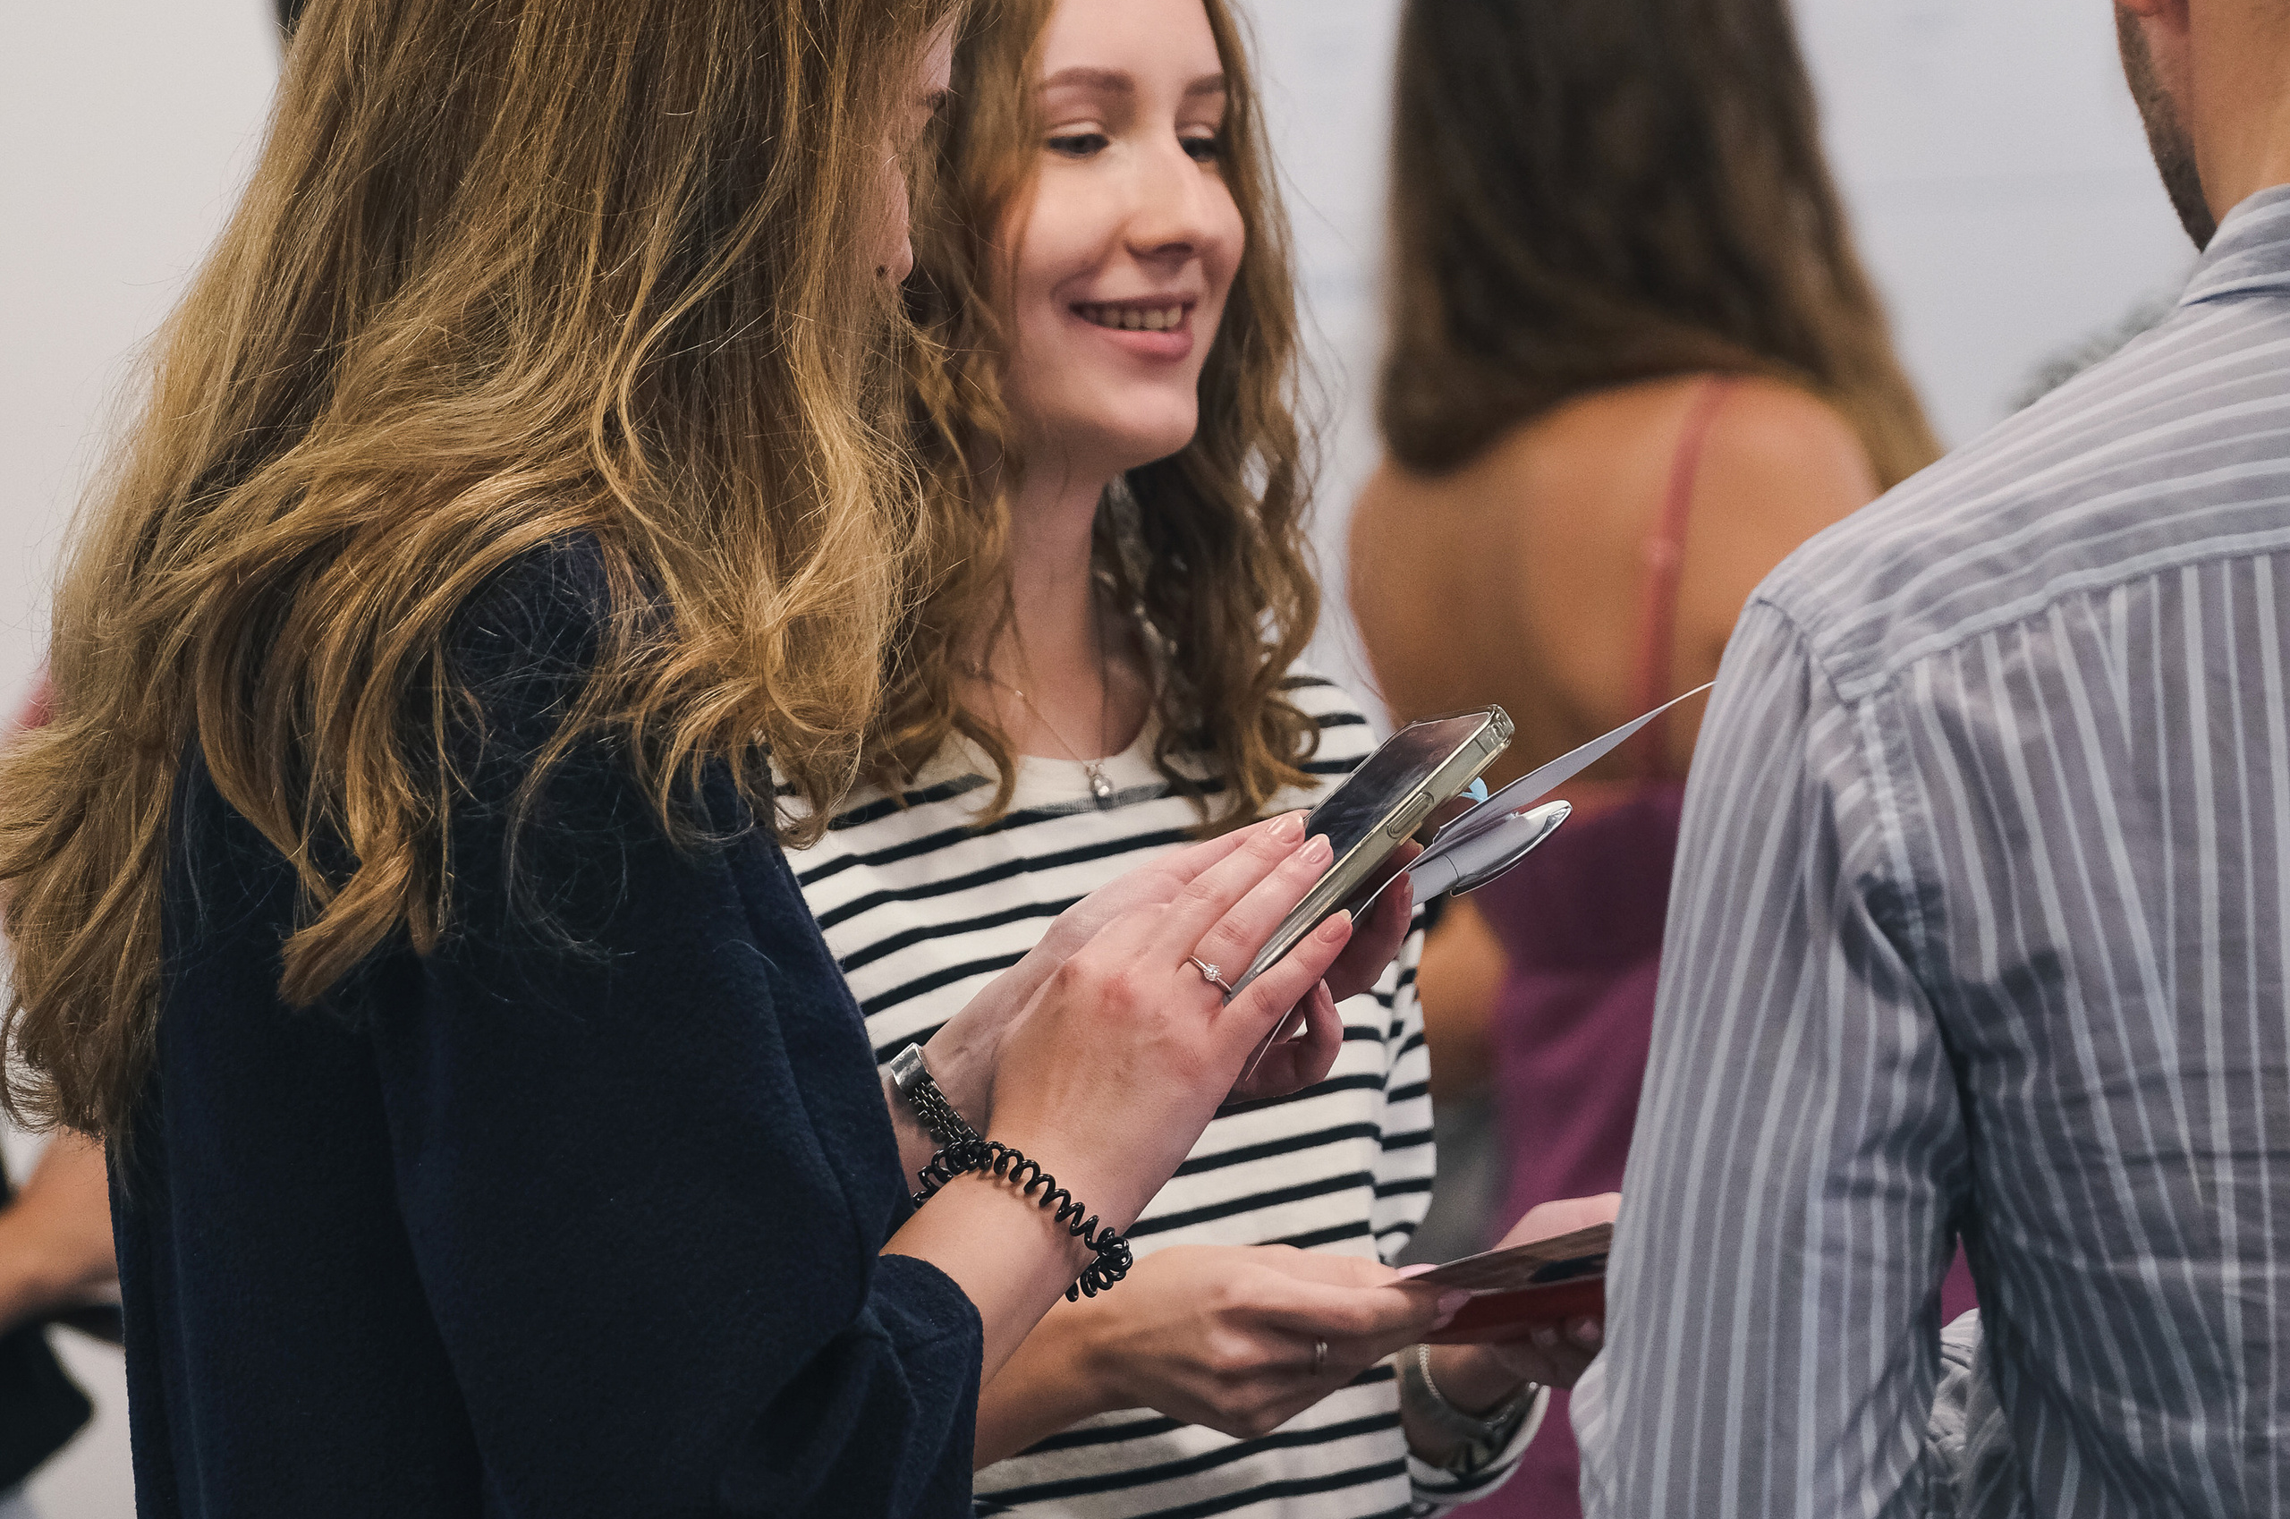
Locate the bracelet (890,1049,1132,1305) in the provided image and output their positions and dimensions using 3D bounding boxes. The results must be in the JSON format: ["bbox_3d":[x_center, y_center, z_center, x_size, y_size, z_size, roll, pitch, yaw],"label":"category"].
[{"bbox_3d":[-0.041,0.154,7.350,0.080,0.019,0.073,32,-28,0],"label":"bracelet"}]

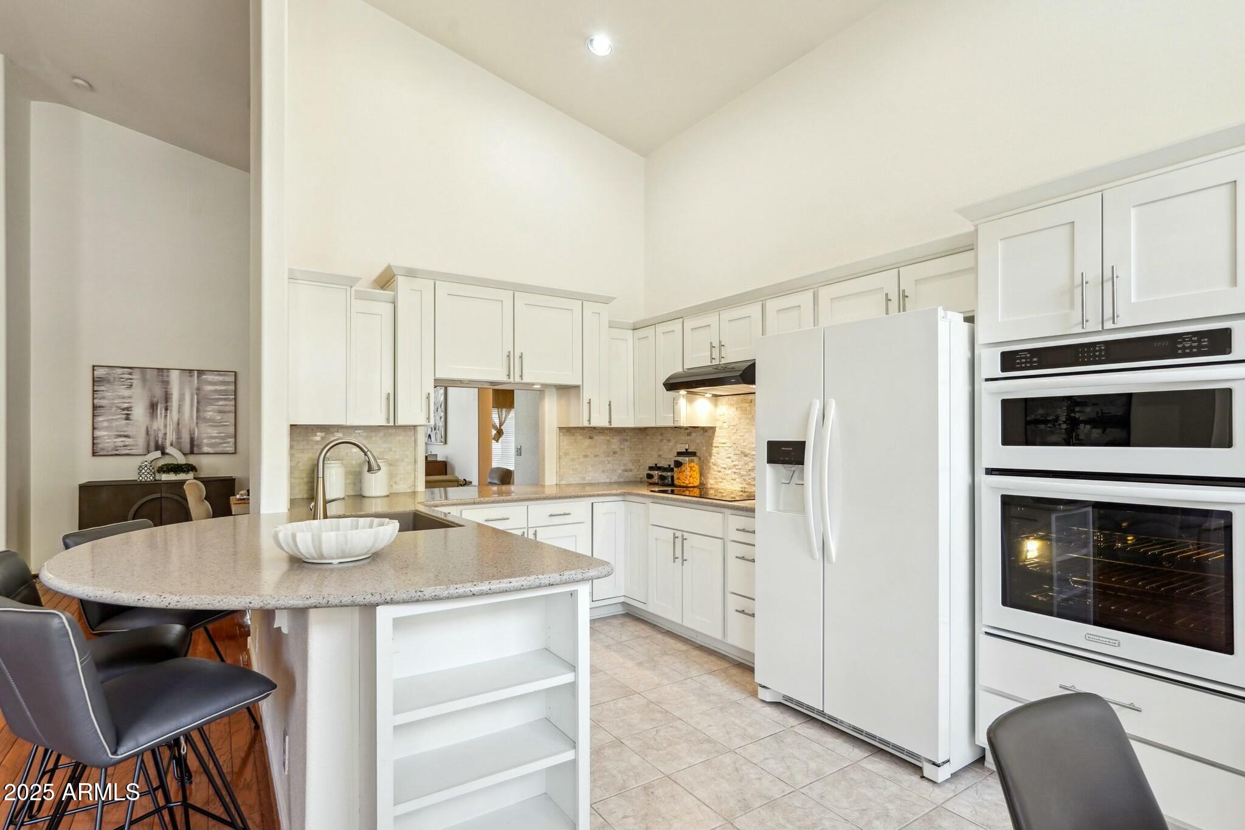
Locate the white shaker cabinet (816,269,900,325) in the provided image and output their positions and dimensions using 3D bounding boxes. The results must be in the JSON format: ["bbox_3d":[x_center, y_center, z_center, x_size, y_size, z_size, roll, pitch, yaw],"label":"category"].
[{"bbox_3d":[1.320,-0.566,3.250,0.330,0.280,0.472,1,-1,-34],"label":"white shaker cabinet"}]

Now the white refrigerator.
[{"bbox_3d":[1.207,0.510,2.902,0.830,1.775,0.920,1,-1,-34],"label":"white refrigerator"}]

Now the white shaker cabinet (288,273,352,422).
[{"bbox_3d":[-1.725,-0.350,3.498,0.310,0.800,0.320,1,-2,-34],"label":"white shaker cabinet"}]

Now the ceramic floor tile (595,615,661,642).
[{"bbox_3d":[0.035,1.446,4.185,0.337,0.010,0.340,1,-1,-33],"label":"ceramic floor tile"}]

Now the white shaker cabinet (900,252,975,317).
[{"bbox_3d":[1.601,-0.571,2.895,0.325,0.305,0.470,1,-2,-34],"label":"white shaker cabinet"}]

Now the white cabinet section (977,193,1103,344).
[{"bbox_3d":[1.740,-0.507,2.420,0.598,0.460,0.402,1,-2,-34],"label":"white cabinet section"}]

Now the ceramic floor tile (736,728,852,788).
[{"bbox_3d":[0.695,1.399,2.540,0.335,0.010,0.335,1,-2,-34],"label":"ceramic floor tile"}]

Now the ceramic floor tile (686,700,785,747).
[{"bbox_3d":[0.507,1.407,2.823,0.335,0.010,0.335,1,-2,-34],"label":"ceramic floor tile"}]

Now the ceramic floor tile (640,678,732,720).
[{"bbox_3d":[0.317,1.418,3.114,0.336,0.010,0.336,1,-2,-34],"label":"ceramic floor tile"}]

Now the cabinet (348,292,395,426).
[{"bbox_3d":[-1.631,-0.340,3.906,0.300,0.800,0.320,1,-2,-34],"label":"cabinet"}]

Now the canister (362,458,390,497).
[{"bbox_3d":[-1.589,0.408,4.013,0.180,0.244,0.180,1,-2,-34],"label":"canister"}]

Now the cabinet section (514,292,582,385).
[{"bbox_3d":[-0.618,-0.516,4.513,0.534,0.613,0.380,1,-2,-34],"label":"cabinet section"}]

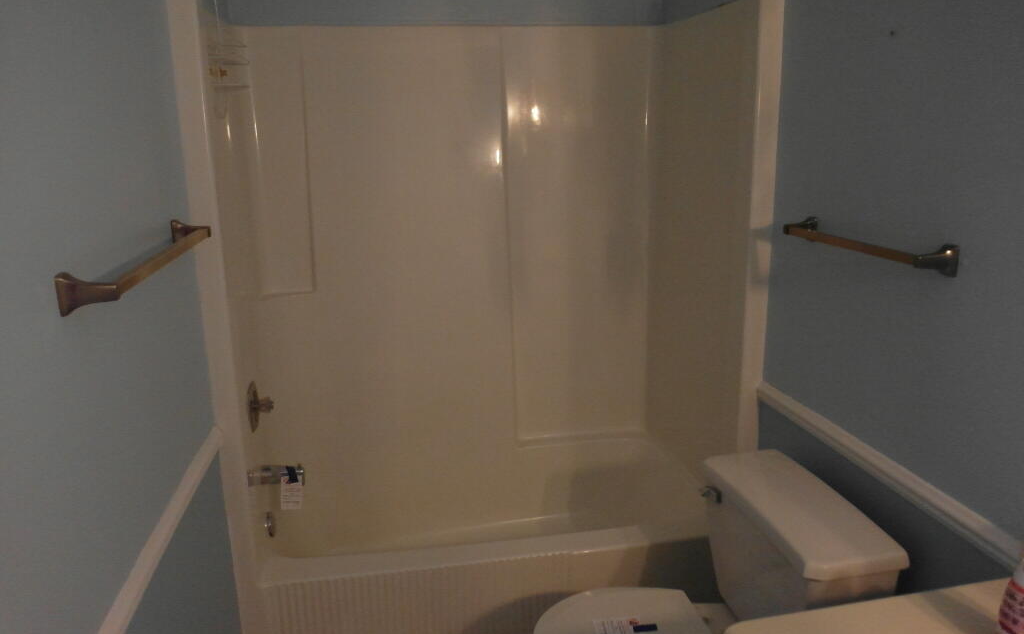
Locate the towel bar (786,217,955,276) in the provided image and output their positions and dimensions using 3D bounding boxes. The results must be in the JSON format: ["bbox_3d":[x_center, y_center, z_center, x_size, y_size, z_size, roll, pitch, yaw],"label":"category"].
[{"bbox_3d":[0.763,-0.165,1.581,0.074,0.061,0.505,-4,14,-10],"label":"towel bar"}]

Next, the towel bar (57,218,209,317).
[{"bbox_3d":[-0.662,-0.113,1.317,0.075,0.064,0.653,-4,14,-10],"label":"towel bar"}]

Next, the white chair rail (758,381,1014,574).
[{"bbox_3d":[0.814,0.335,1.621,0.025,0.065,1.000,-4,14,-10],"label":"white chair rail"}]

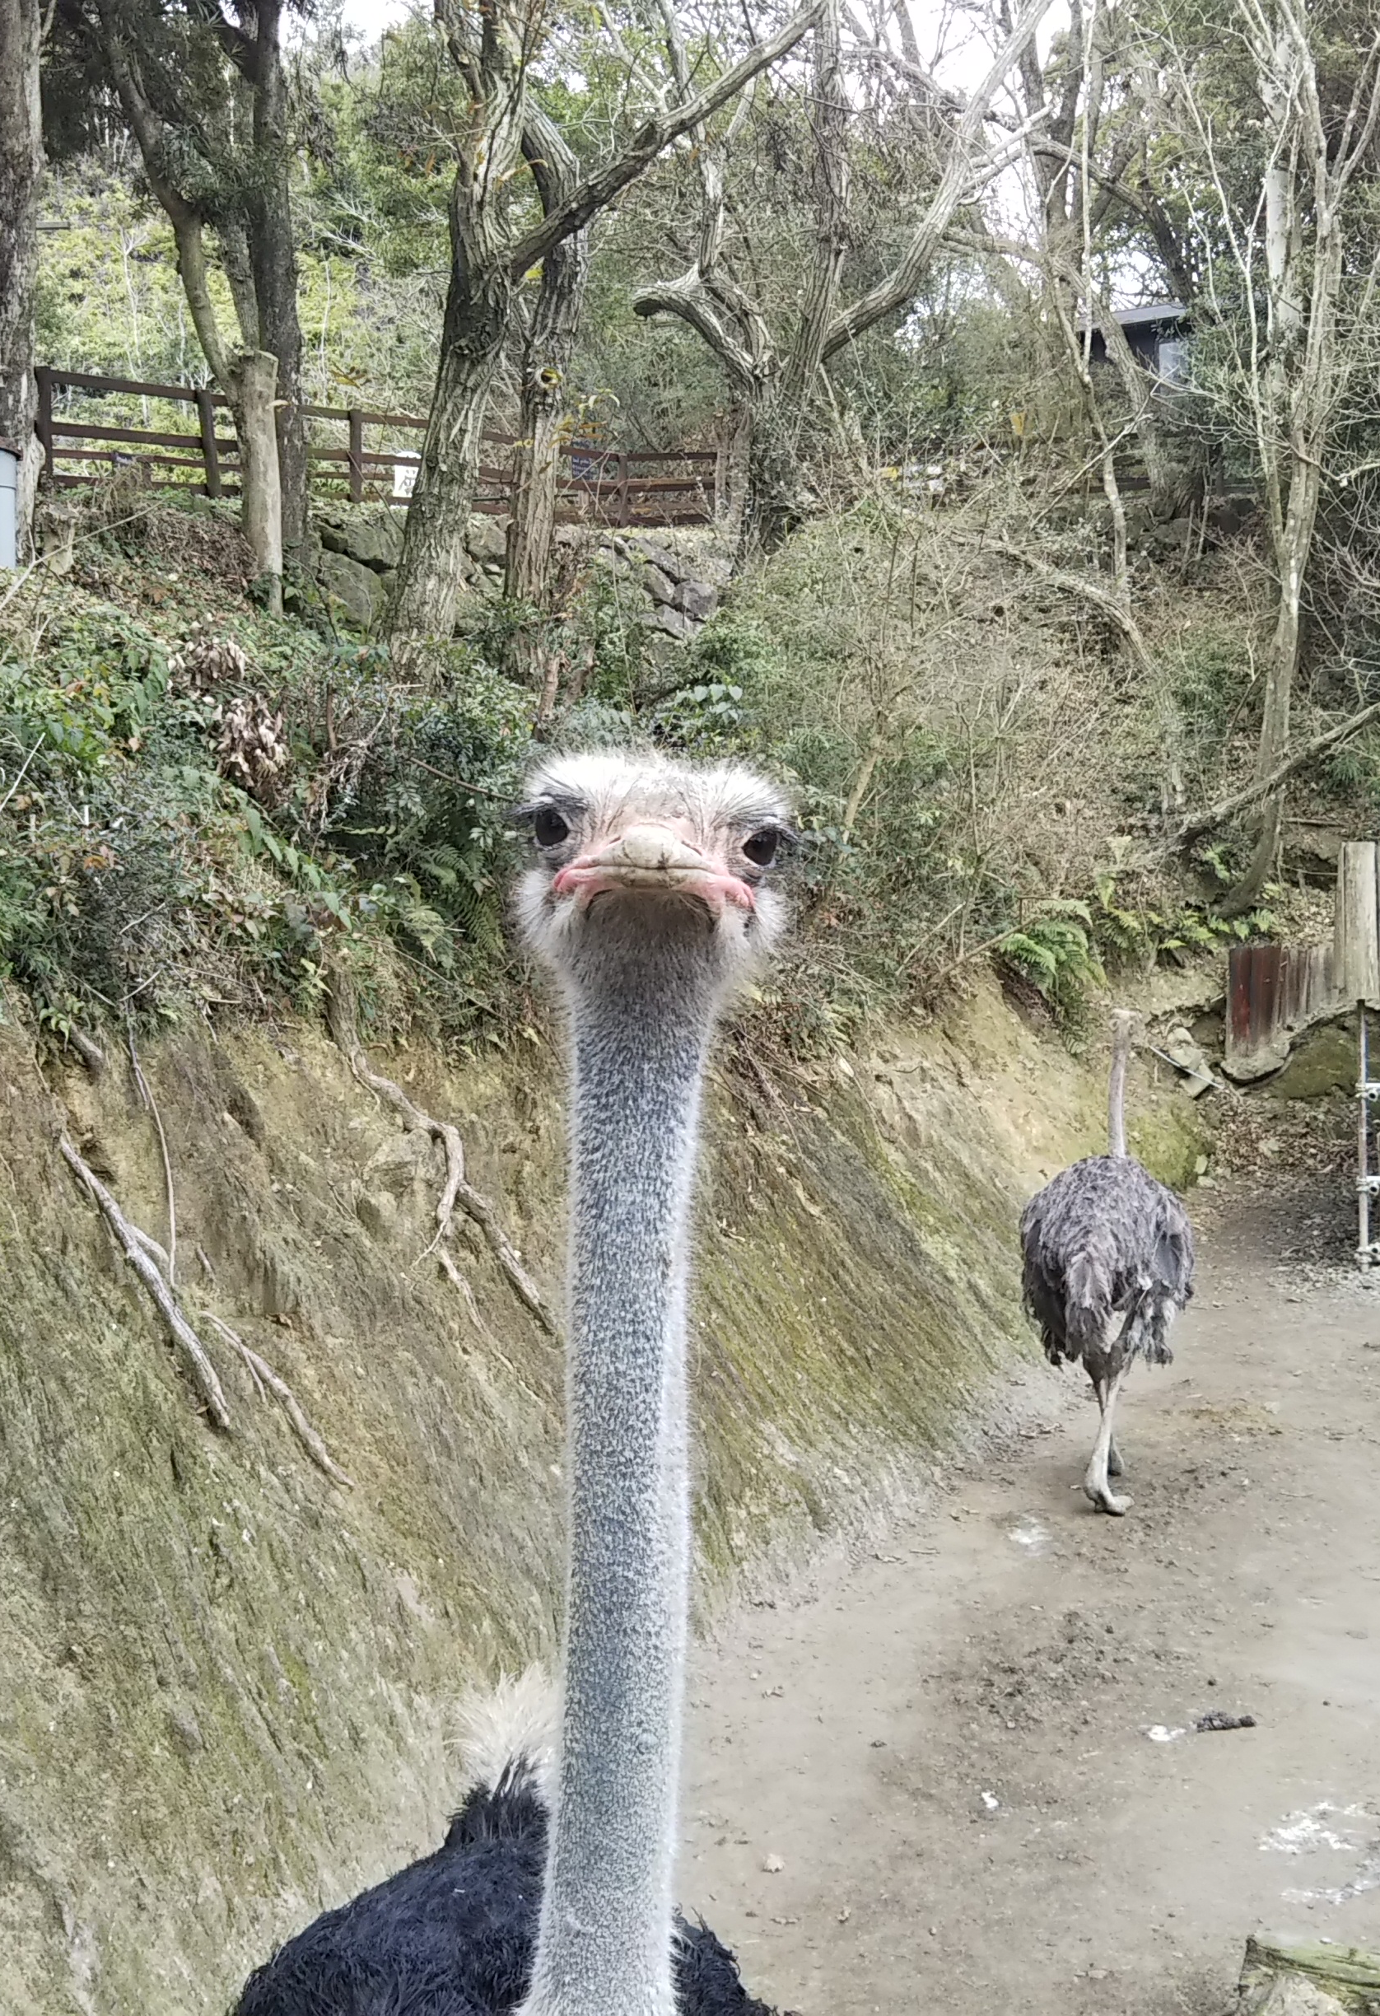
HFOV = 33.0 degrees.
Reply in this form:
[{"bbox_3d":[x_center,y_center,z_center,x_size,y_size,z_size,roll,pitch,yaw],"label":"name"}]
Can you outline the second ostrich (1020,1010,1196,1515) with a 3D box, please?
[{"bbox_3d":[1.500,0.880,8.350,0.600,1.760,1.120,0,1,14],"label":"second ostrich"}]

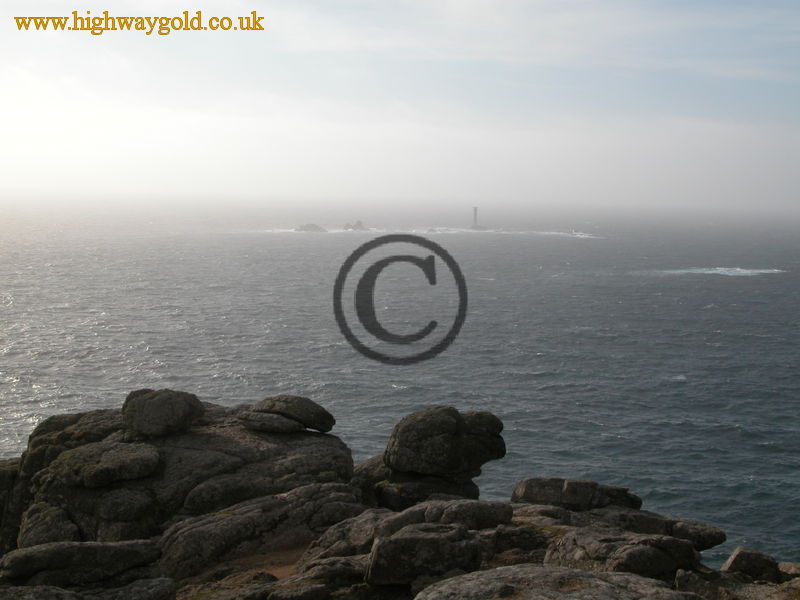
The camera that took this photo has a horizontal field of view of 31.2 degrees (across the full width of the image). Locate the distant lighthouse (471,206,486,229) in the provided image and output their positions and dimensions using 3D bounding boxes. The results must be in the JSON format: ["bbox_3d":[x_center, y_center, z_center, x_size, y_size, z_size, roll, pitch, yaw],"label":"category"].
[{"bbox_3d":[116.800,-126.200,2200.000,12.000,34.000,12.000,1,4,3],"label":"distant lighthouse"}]

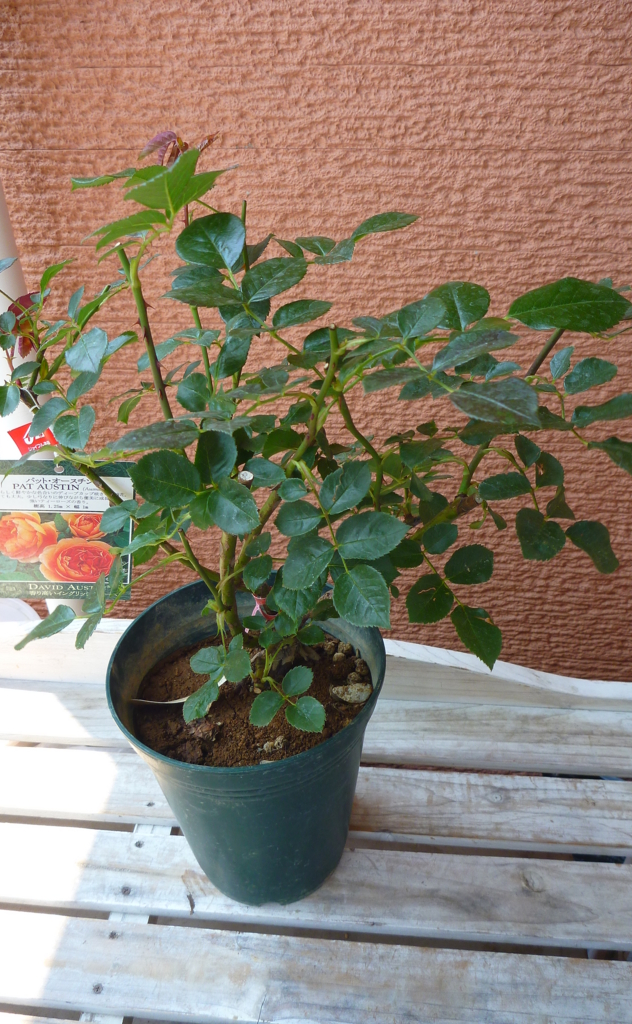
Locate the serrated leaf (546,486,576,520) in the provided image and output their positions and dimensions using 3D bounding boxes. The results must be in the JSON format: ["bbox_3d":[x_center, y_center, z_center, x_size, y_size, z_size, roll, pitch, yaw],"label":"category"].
[{"bbox_3d":[0.153,-0.005,0.519,0.022,0.012,0.029,-11,28,47],"label":"serrated leaf"}]

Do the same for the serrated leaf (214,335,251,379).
[{"bbox_3d":[-0.047,-0.088,0.469,0.032,0.017,0.010,-54,20,-8],"label":"serrated leaf"}]

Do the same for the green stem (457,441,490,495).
[{"bbox_3d":[0.102,-0.028,0.532,0.009,0.044,0.008,9,35,-9],"label":"green stem"}]

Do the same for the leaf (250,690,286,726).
[{"bbox_3d":[-0.035,0.138,0.581,0.029,0.006,0.022,-36,63,-21],"label":"leaf"}]

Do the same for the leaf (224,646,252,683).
[{"bbox_3d":[-0.052,0.103,0.562,0.024,0.008,0.023,11,69,-25],"label":"leaf"}]

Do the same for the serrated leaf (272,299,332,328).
[{"bbox_3d":[-0.007,-0.106,0.443,0.037,0.010,0.020,-28,53,-22],"label":"serrated leaf"}]

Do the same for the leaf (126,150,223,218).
[{"bbox_3d":[-0.065,-0.147,0.375,0.044,0.011,0.030,-5,74,6],"label":"leaf"}]

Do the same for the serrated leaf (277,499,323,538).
[{"bbox_3d":[-0.010,0.003,0.471,0.027,0.006,0.022,-5,76,-1],"label":"serrated leaf"}]

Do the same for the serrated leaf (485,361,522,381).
[{"bbox_3d":[0.105,-0.078,0.462,0.021,0.005,0.013,-20,49,-5],"label":"serrated leaf"}]

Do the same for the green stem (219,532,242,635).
[{"bbox_3d":[-0.059,0.051,0.575,0.011,0.090,0.010,-3,34,-1],"label":"green stem"}]

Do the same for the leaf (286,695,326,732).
[{"bbox_3d":[-0.008,0.136,0.555,0.031,0.006,0.024,39,60,16],"label":"leaf"}]

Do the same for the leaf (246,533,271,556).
[{"bbox_3d":[-0.033,0.020,0.513,0.016,0.005,0.019,-7,36,16],"label":"leaf"}]

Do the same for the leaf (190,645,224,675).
[{"bbox_3d":[-0.074,0.101,0.567,0.024,0.005,0.021,11,54,11],"label":"leaf"}]

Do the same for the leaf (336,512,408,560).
[{"bbox_3d":[0.033,0.014,0.469,0.043,0.006,0.028,-16,70,-6],"label":"leaf"}]

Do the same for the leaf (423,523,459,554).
[{"bbox_3d":[0.077,0.016,0.512,0.026,0.007,0.019,-36,76,-1],"label":"leaf"}]

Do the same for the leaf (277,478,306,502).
[{"bbox_3d":[-0.014,-0.013,0.485,0.017,0.014,0.006,-2,-9,-1],"label":"leaf"}]

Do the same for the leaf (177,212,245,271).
[{"bbox_3d":[-0.058,-0.147,0.450,0.039,0.008,0.050,-27,59,-7],"label":"leaf"}]

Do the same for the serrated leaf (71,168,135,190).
[{"bbox_3d":[-0.106,-0.165,0.410,0.032,0.009,0.016,-9,35,-7],"label":"serrated leaf"}]

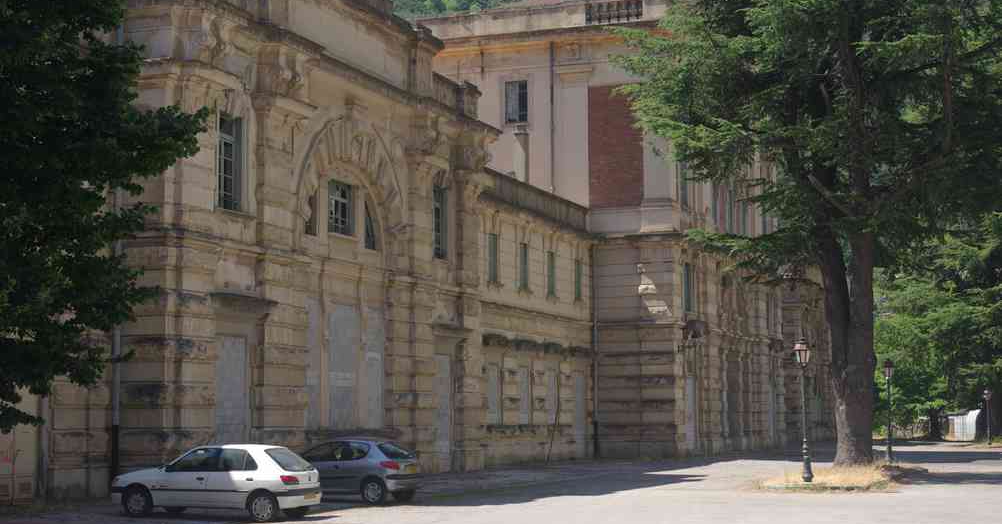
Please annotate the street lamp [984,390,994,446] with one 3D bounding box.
[{"bbox_3d":[35.946,11.432,122.884,0.500,4.100,0.500,-3,-6,21],"label":"street lamp"}]

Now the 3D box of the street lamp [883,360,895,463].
[{"bbox_3d":[15.272,5.915,65.839,0.450,4.100,0.450,-3,-6,21],"label":"street lamp"}]

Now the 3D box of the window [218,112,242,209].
[{"bbox_3d":[-7.208,-2.608,44.093,0.200,2.543,1.316,-3,-6,21],"label":"window"}]

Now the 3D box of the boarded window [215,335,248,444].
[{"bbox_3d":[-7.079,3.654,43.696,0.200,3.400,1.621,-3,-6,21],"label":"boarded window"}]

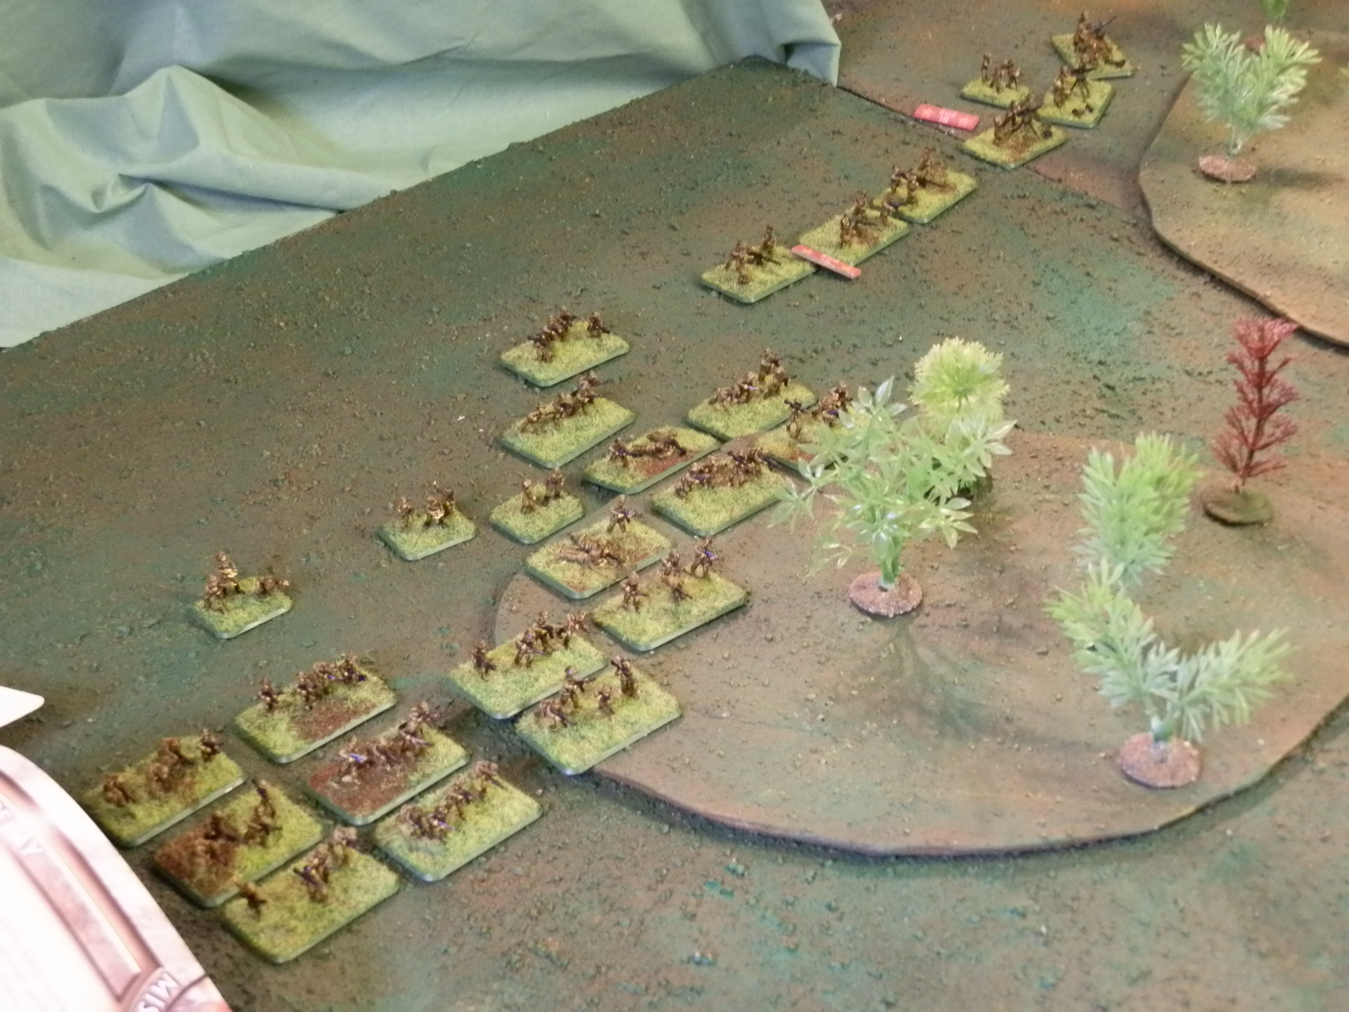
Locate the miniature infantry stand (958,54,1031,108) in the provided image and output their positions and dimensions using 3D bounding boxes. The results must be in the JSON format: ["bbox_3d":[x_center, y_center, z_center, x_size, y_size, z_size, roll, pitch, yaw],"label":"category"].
[{"bbox_3d":[0.165,-0.219,1.216,0.033,0.020,0.025,22,41,33],"label":"miniature infantry stand"}]

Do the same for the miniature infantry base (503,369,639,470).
[{"bbox_3d":[-0.044,-0.038,0.957,0.033,0.018,0.050,25,42,36],"label":"miniature infantry base"}]

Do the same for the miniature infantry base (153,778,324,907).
[{"bbox_3d":[-0.139,0.101,0.753,0.033,0.019,0.050,27,43,37],"label":"miniature infantry base"}]

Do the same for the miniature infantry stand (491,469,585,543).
[{"bbox_3d":[-0.053,-0.003,0.905,0.033,0.018,0.025,-29,41,-34],"label":"miniature infantry stand"}]

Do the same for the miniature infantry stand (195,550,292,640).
[{"bbox_3d":[-0.158,0.028,0.861,0.032,0.024,0.025,-27,42,-31],"label":"miniature infantry stand"}]

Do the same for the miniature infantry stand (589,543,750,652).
[{"bbox_3d":[-0.002,0.028,0.843,0.050,0.019,0.033,-25,39,-29],"label":"miniature infantry stand"}]

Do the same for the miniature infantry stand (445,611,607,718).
[{"bbox_3d":[-0.051,0.049,0.815,0.050,0.019,0.033,-27,40,-32],"label":"miniature infantry stand"}]

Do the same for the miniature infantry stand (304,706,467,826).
[{"bbox_3d":[-0.096,0.080,0.787,0.050,0.021,0.032,-30,44,-35],"label":"miniature infantry stand"}]

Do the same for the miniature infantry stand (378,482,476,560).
[{"bbox_3d":[-0.094,0.002,0.898,0.032,0.020,0.025,-23,40,-28],"label":"miniature infantry stand"}]

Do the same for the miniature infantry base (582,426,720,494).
[{"bbox_3d":[-0.010,-0.023,0.928,0.050,0.015,0.033,-30,31,-32],"label":"miniature infantry base"}]

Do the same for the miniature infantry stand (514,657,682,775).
[{"bbox_3d":[-0.025,0.064,0.790,0.050,0.019,0.033,-26,40,-31],"label":"miniature infantry stand"}]

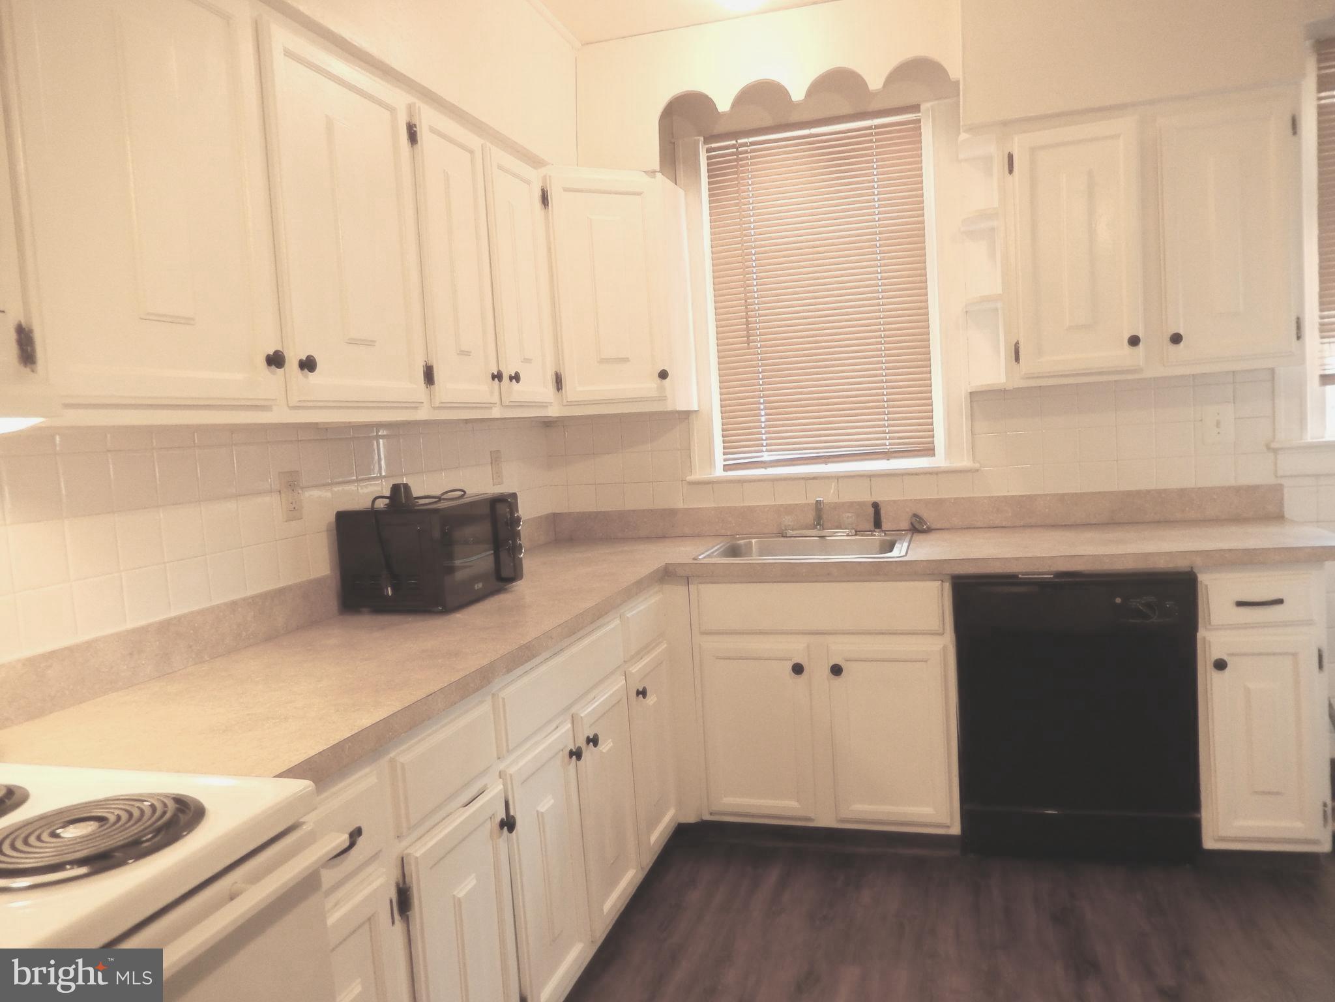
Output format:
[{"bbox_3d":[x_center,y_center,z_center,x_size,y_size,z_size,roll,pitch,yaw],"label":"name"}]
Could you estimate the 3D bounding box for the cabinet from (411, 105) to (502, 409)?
[{"bbox_3d":[-0.657,-0.551,2.324,0.340,0.690,0.360,-2,4,16],"label":"cabinet"}]

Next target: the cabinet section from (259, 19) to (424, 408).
[{"bbox_3d":[-0.807,-0.549,2.072,0.310,0.711,0.493,-2,4,16],"label":"cabinet section"}]

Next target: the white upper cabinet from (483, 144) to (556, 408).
[{"bbox_3d":[-0.564,-0.585,2.660,0.340,0.690,0.340,-2,4,16],"label":"white upper cabinet"}]

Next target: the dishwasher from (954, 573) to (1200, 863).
[{"bbox_3d":[1.181,0.571,2.890,0.605,0.830,0.605,-2,4,16],"label":"dishwasher"}]

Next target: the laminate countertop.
[{"bbox_3d":[0.415,0.230,2.146,2.440,0.045,2.420,-2,4,16],"label":"laminate countertop"}]

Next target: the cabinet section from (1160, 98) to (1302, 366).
[{"bbox_3d":[1.591,-0.750,2.820,0.328,0.694,0.310,-2,4,16],"label":"cabinet section"}]

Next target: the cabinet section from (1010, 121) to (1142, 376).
[{"bbox_3d":[1.228,-0.731,2.928,0.330,0.703,0.310,-2,4,16],"label":"cabinet section"}]

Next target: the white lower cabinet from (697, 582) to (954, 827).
[{"bbox_3d":[0.525,0.557,3.078,0.755,0.765,0.615,-2,4,16],"label":"white lower cabinet"}]

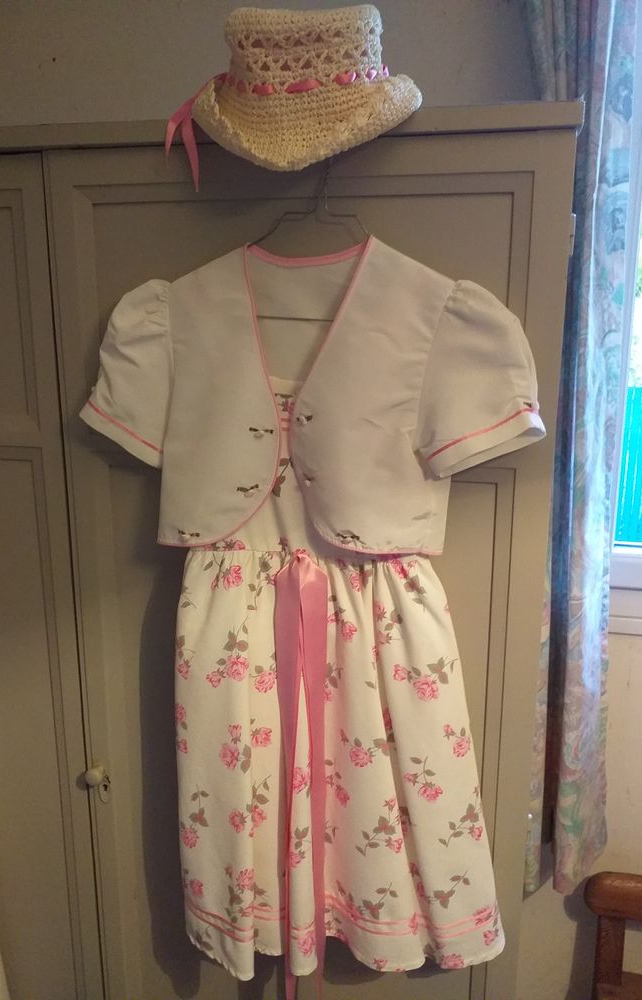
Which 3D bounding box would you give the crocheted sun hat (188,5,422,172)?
[{"bbox_3d":[-0.014,-0.493,0.930,0.260,0.170,0.255,1,28,6],"label":"crocheted sun hat"}]

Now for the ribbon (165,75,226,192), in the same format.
[{"bbox_3d":[-0.149,-0.441,0.940,0.070,0.130,0.045,2,13,10],"label":"ribbon"}]

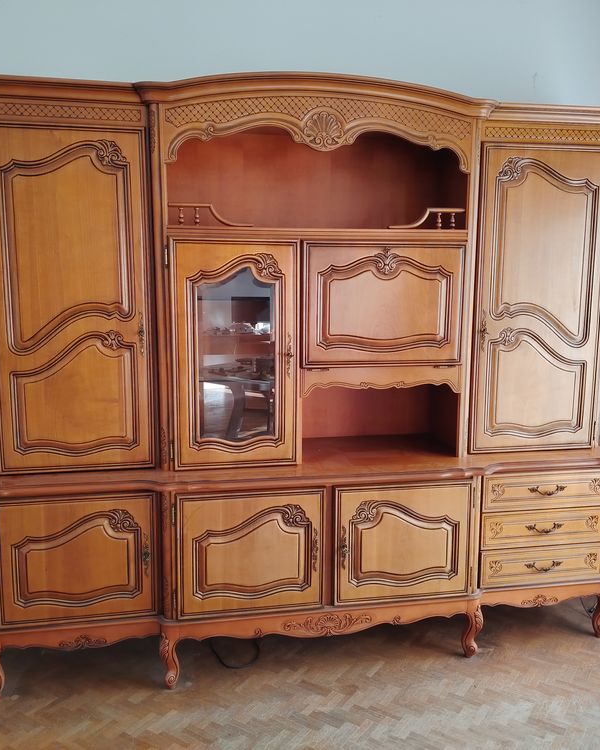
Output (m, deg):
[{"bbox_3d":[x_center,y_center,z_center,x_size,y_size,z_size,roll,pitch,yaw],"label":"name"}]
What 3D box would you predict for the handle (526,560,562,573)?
[{"bbox_3d":[1.015,0.798,2.887,0.172,0.048,0.032,-1,9,-11],"label":"handle"}]

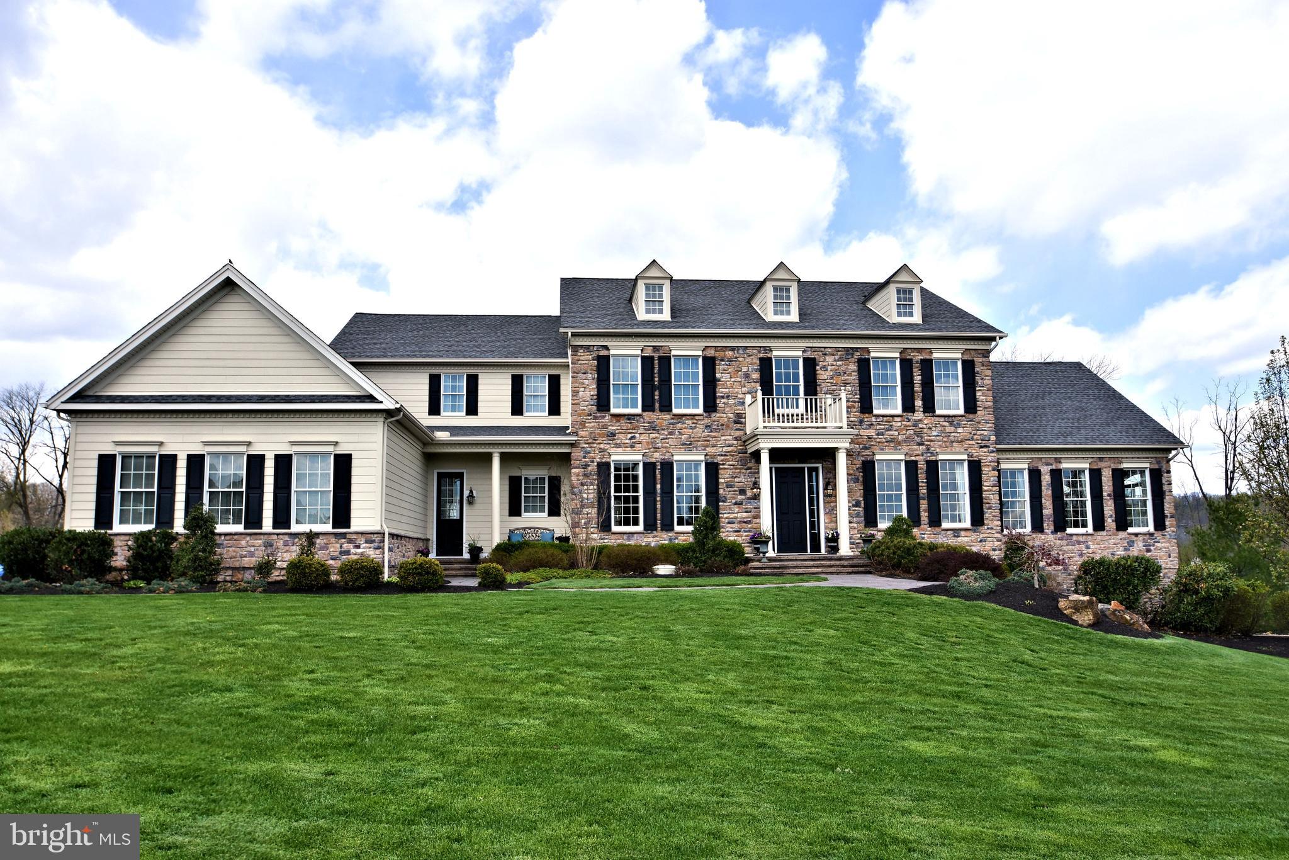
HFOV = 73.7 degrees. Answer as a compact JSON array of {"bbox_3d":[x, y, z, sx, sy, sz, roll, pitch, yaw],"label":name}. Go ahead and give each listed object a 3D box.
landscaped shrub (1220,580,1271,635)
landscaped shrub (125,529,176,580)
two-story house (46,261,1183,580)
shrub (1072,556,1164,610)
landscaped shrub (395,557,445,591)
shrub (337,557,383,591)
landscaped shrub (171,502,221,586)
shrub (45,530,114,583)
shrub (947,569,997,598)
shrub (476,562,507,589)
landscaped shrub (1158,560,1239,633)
[{"bbox_3d":[16.458,4.873,23.642,1.296,1.523,1.296,0,-8,-6],"label":"landscaped shrub"},{"bbox_3d":[-9.563,2.435,16.637,0.845,1.033,0.845,0,-8,-6],"label":"landscaped shrub"},{"bbox_3d":[1.591,-0.376,27.806,29.300,11.100,18.100,0,-8,-6],"label":"two-story house"},{"bbox_3d":[13.410,4.343,24.320,2.196,1.595,1.757,0,-8,-6],"label":"shrub"},{"bbox_3d":[-4.308,2.776,16.520,0.899,0.658,0.899,0,-8,-6],"label":"landscaped shrub"},{"bbox_3d":[-5.432,2.757,16.407,0.840,0.653,0.840,0,-8,-6],"label":"shrub"},{"bbox_3d":[-8.629,2.202,16.565,0.826,1.552,0.826,0,-8,-6],"label":"landscaped shrub"},{"bbox_3d":[-10.788,2.431,16.409,1.109,1.038,0.998,0,-8,-6],"label":"shrub"},{"bbox_3d":[7.737,3.622,20.283,1.110,0.665,1.110,0,-8,-6],"label":"shrub"},{"bbox_3d":[-3.140,2.983,17.627,0.630,0.537,0.630,0,-8,-6],"label":"shrub"},{"bbox_3d":[14.857,4.463,23.029,1.814,1.942,1.814,0,-8,-6],"label":"landscaped shrub"}]

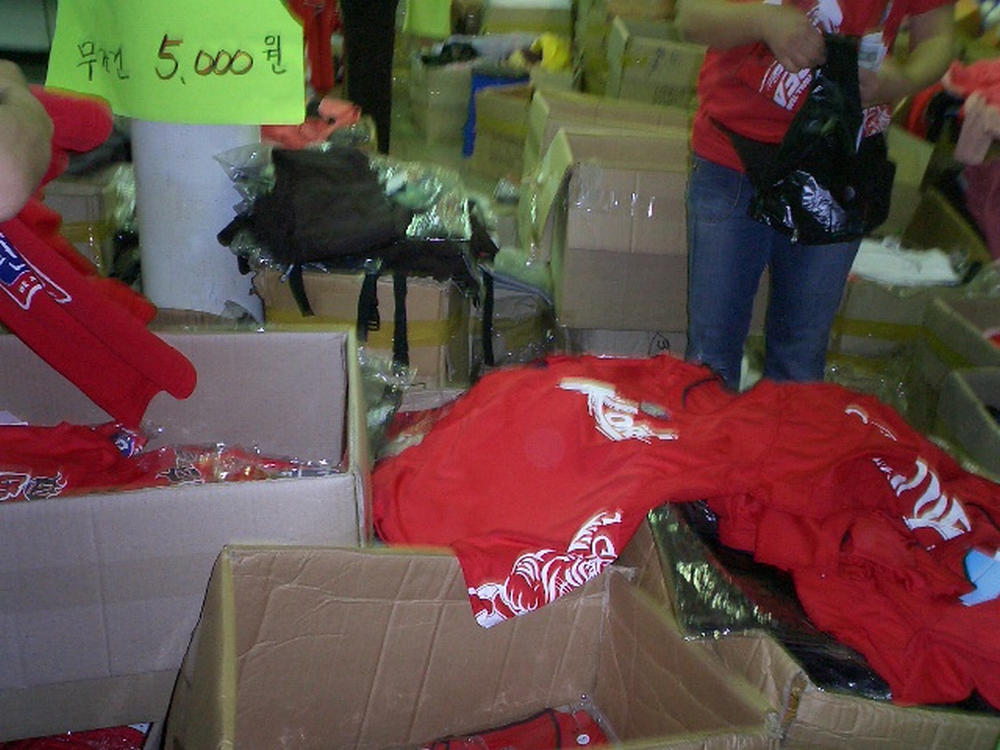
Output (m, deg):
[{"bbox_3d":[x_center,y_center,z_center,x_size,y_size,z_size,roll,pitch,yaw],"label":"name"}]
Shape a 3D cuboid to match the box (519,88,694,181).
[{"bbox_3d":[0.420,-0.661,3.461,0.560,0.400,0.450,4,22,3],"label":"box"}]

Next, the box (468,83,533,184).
[{"bbox_3d":[0.187,-0.915,4.087,0.450,0.310,0.420,10,23,17],"label":"box"}]

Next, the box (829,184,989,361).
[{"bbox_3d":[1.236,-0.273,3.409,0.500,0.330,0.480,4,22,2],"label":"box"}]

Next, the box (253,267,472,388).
[{"bbox_3d":[-0.306,-0.167,2.547,0.430,0.240,0.360,5,23,5],"label":"box"}]

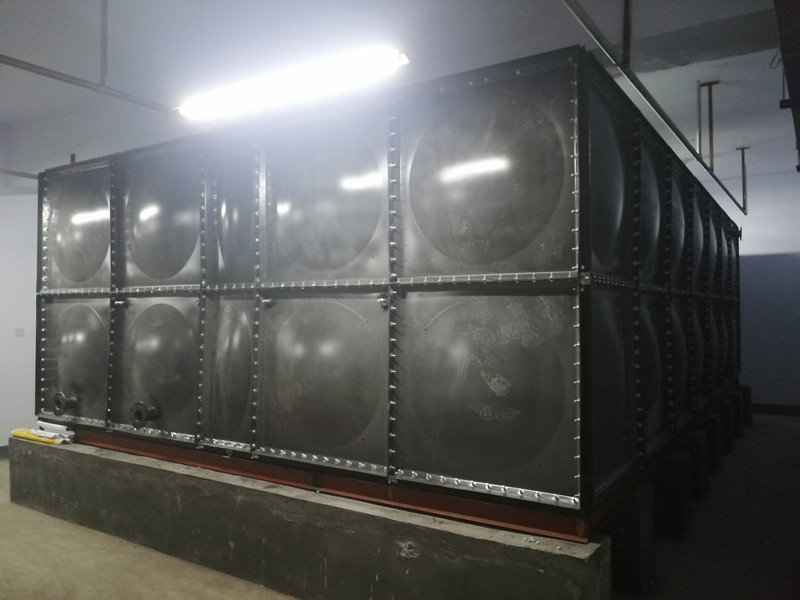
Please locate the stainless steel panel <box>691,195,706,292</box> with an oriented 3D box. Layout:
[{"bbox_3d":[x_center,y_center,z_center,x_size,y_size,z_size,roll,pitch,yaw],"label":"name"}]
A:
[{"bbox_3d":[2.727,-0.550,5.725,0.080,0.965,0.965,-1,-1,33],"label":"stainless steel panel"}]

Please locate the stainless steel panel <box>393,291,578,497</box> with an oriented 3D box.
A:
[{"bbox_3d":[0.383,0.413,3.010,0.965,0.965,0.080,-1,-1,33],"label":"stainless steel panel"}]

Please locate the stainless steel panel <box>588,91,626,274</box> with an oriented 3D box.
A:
[{"bbox_3d":[1.085,-0.596,3.196,0.080,0.990,0.990,-1,-1,33],"label":"stainless steel panel"}]

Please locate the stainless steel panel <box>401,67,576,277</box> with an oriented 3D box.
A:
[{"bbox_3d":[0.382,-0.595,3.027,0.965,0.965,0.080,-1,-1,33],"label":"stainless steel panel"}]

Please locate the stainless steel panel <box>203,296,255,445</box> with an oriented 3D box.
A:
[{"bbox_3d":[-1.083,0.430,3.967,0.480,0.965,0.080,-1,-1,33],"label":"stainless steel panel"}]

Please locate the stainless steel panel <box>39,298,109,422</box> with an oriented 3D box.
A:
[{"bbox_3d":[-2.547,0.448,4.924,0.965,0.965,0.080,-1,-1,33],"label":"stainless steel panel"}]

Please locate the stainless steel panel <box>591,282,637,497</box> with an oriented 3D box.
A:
[{"bbox_3d":[1.086,0.404,3.184,0.080,0.990,0.990,-1,-1,33],"label":"stainless steel panel"}]

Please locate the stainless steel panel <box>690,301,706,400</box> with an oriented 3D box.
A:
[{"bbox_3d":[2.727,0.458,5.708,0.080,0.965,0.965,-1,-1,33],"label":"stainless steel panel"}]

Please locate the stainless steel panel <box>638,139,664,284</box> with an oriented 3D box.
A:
[{"bbox_3d":[1.629,-0.586,4.035,0.080,0.990,0.990,-1,-1,33],"label":"stainless steel panel"}]

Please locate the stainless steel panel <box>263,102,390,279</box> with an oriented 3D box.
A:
[{"bbox_3d":[-0.446,-0.589,3.554,0.990,0.990,0.080,-1,-1,33],"label":"stainless steel panel"}]

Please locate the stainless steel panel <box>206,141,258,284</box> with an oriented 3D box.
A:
[{"bbox_3d":[-1.071,-0.583,3.959,0.490,0.990,0.080,-1,-1,33],"label":"stainless steel panel"}]

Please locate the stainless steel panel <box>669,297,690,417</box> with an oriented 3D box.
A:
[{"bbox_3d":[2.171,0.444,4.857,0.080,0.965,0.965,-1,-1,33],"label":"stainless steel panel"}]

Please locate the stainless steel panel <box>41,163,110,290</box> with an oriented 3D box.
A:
[{"bbox_3d":[-2.530,-0.569,4.904,0.990,0.990,0.080,-1,-1,33],"label":"stainless steel panel"}]

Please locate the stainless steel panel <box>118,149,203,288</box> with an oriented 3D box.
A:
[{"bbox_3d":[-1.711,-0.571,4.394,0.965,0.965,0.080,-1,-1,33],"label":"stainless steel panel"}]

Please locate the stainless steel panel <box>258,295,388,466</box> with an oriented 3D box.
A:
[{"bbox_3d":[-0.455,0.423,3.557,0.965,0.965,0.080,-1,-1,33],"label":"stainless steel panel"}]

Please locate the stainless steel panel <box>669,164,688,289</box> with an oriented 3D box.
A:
[{"bbox_3d":[2.172,-0.576,4.875,0.080,0.990,0.990,-1,-1,33],"label":"stainless steel panel"}]

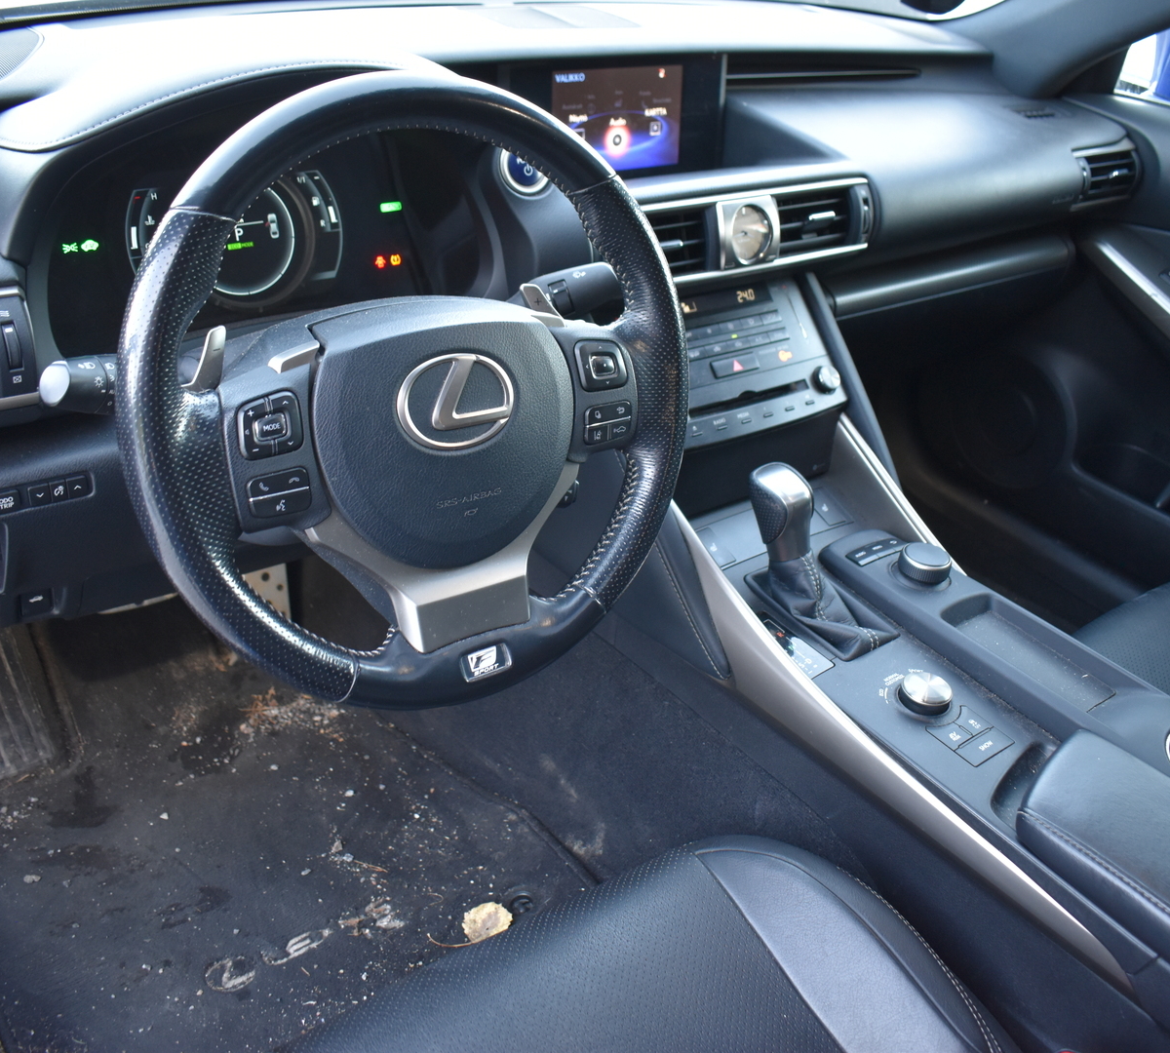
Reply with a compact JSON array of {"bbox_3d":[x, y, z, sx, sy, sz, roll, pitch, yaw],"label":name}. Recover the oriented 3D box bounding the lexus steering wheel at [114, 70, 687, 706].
[{"bbox_3d":[-0.099,-0.077,0.722,0.372,0.370,0.100,-15,17,-33],"label":"lexus steering wheel"}]

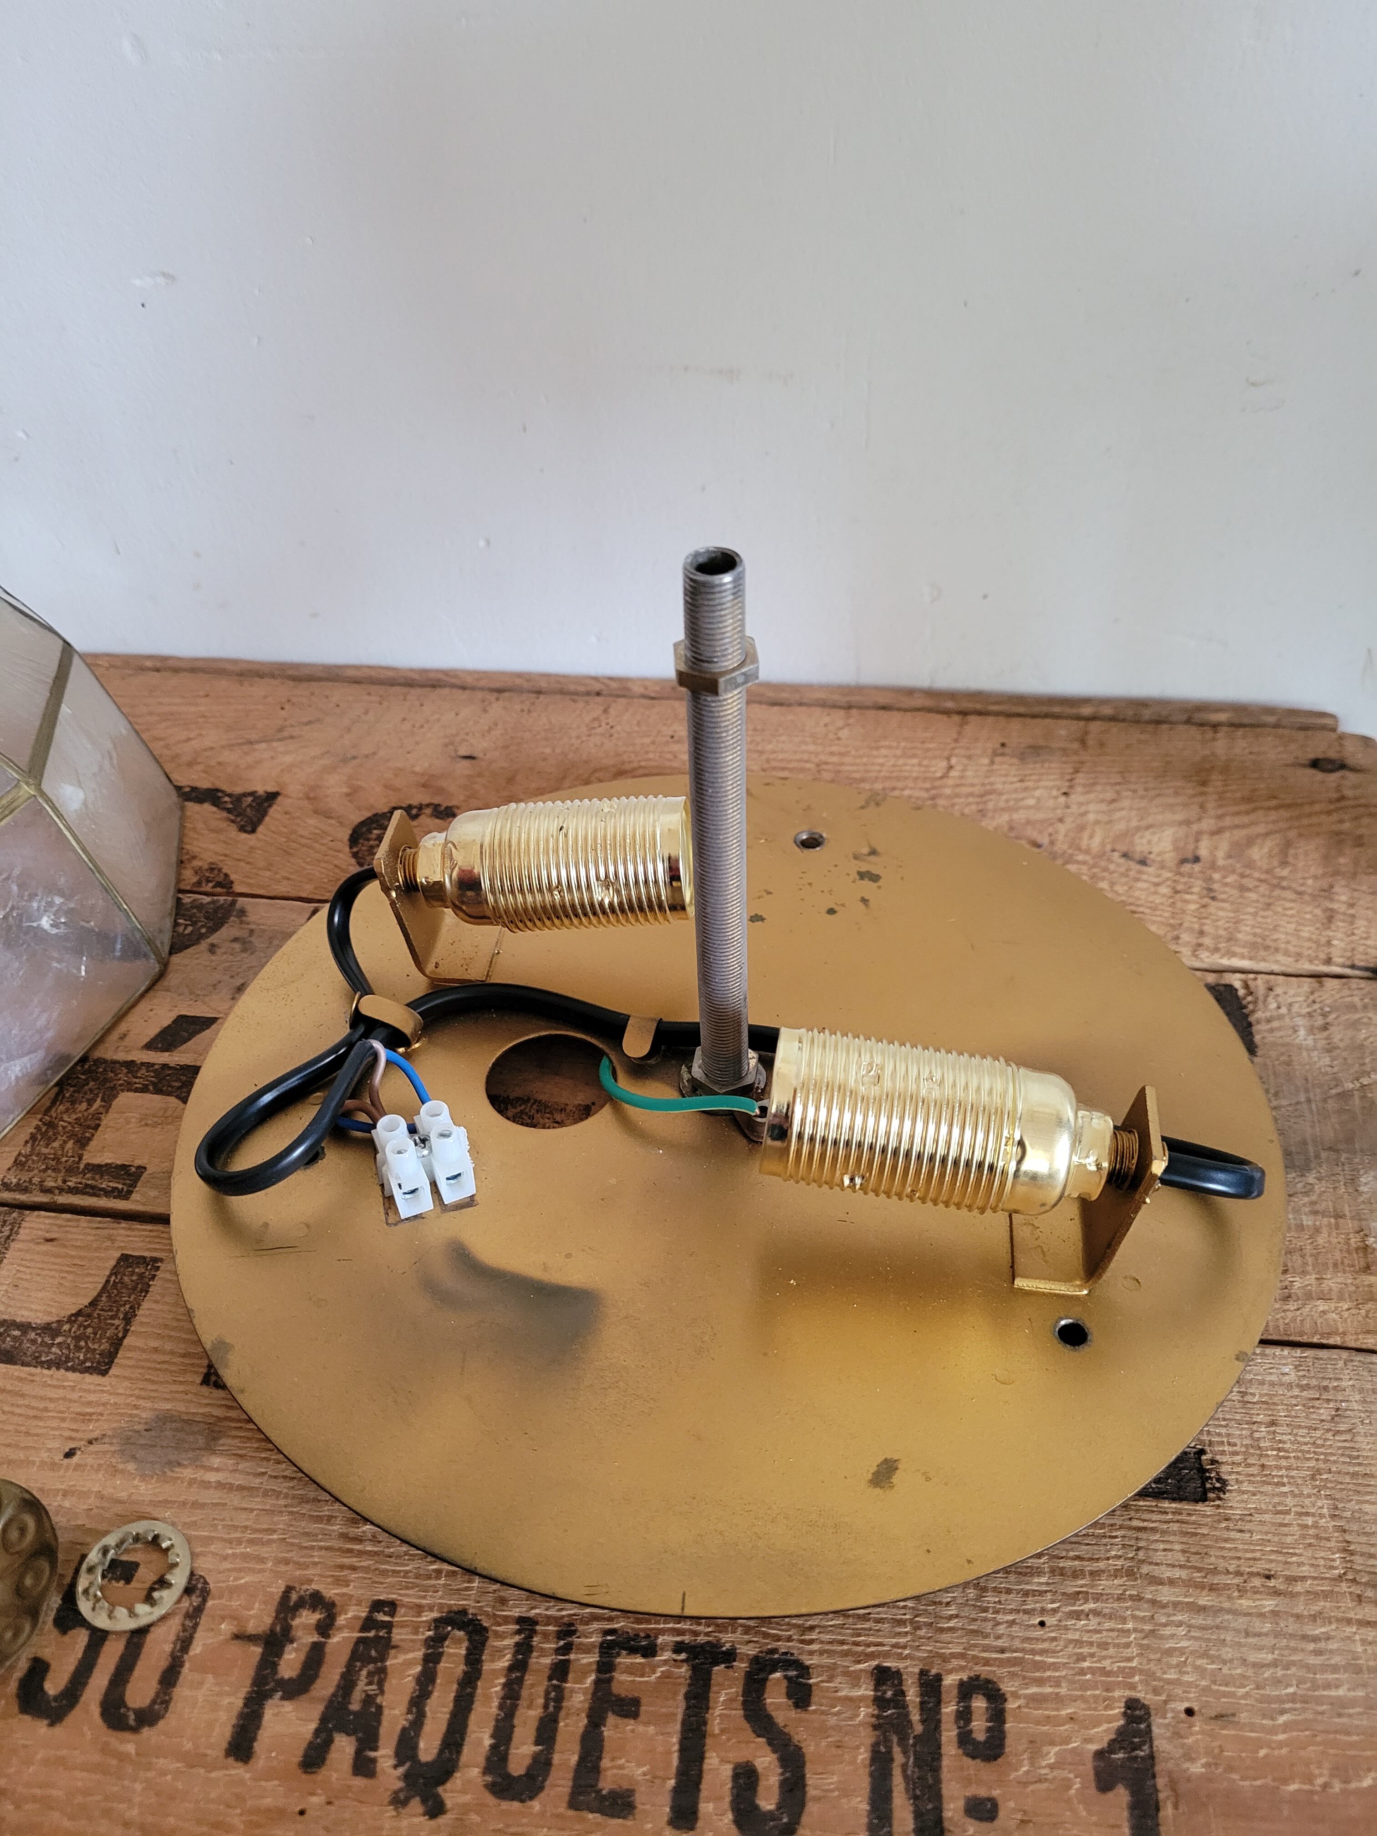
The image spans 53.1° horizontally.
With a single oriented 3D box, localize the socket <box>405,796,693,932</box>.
[{"bbox_3d":[-0.031,-0.011,0.300,0.062,0.028,0.028,-3,41,4],"label":"socket"}]

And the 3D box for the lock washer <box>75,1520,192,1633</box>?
[{"bbox_3d":[-0.089,0.105,0.220,0.018,0.002,0.018,-1,41,1],"label":"lock washer"}]

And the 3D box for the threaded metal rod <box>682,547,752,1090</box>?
[{"bbox_3d":[0.006,-0.010,0.254,0.010,0.120,0.010,-1,41,1],"label":"threaded metal rod"}]

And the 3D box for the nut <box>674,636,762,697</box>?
[{"bbox_3d":[0.005,-0.042,0.227,0.014,0.004,0.016,-4,41,-2],"label":"nut"}]

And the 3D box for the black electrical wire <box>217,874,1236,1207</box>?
[{"bbox_3d":[0.008,0.028,0.279,0.207,0.033,0.081,3,41,5],"label":"black electrical wire"}]

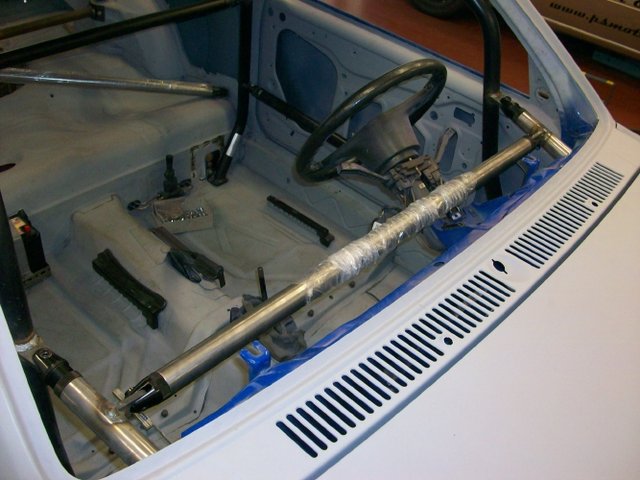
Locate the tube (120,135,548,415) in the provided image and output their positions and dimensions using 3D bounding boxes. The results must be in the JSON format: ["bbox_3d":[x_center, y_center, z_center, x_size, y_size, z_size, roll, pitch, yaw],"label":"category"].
[{"bbox_3d":[0.133,-0.016,1.107,0.045,0.045,1.069,33,47,32],"label":"tube"}]

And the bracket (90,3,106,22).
[{"bbox_3d":[-0.881,-0.905,2.500,0.038,0.064,0.042,33,47,32],"label":"bracket"}]

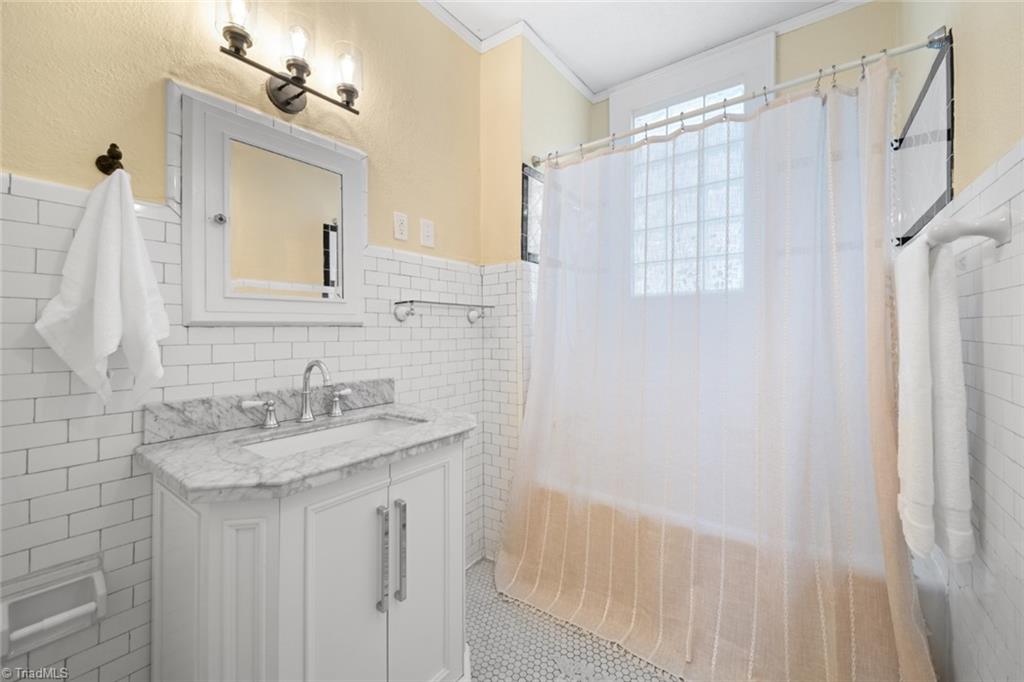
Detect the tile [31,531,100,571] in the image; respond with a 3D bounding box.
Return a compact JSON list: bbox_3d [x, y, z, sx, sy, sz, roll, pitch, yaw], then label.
[{"bbox_3d":[-1.004,0.474,0.899,0.009,0.052,0.106,0,1,36],"label":"tile"}]

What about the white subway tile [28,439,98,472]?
[{"bbox_3d":[-1.006,0.258,0.895,0.009,0.052,0.106,0,1,36],"label":"white subway tile"}]

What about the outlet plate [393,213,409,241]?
[{"bbox_3d":[-0.453,-0.469,1.633,0.008,0.115,0.073,0,1,36],"label":"outlet plate"}]

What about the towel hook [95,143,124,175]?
[{"bbox_3d":[-0.932,-0.402,0.922,0.070,0.082,0.046,0,1,36],"label":"towel hook"}]

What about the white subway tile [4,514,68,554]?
[{"bbox_3d":[-1.035,0.420,0.857,0.009,0.052,0.106,0,1,36],"label":"white subway tile"}]

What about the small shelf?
[{"bbox_3d":[-0.279,-0.119,1.772,0.125,0.080,0.500,0,1,36],"label":"small shelf"}]

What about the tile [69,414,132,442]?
[{"bbox_3d":[-0.971,0.203,0.943,0.009,0.052,0.106,0,1,36],"label":"tile"}]

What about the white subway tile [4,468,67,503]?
[{"bbox_3d":[-1.035,0.312,0.855,0.009,0.052,0.106,0,1,36],"label":"white subway tile"}]

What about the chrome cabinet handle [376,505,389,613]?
[{"bbox_3d":[-0.323,0.549,0.998,0.038,0.262,0.013,0,1,36],"label":"chrome cabinet handle"}]

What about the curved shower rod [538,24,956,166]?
[{"bbox_3d":[0.696,-0.894,1.583,1.430,0.050,0.050,0,1,35],"label":"curved shower rod"}]

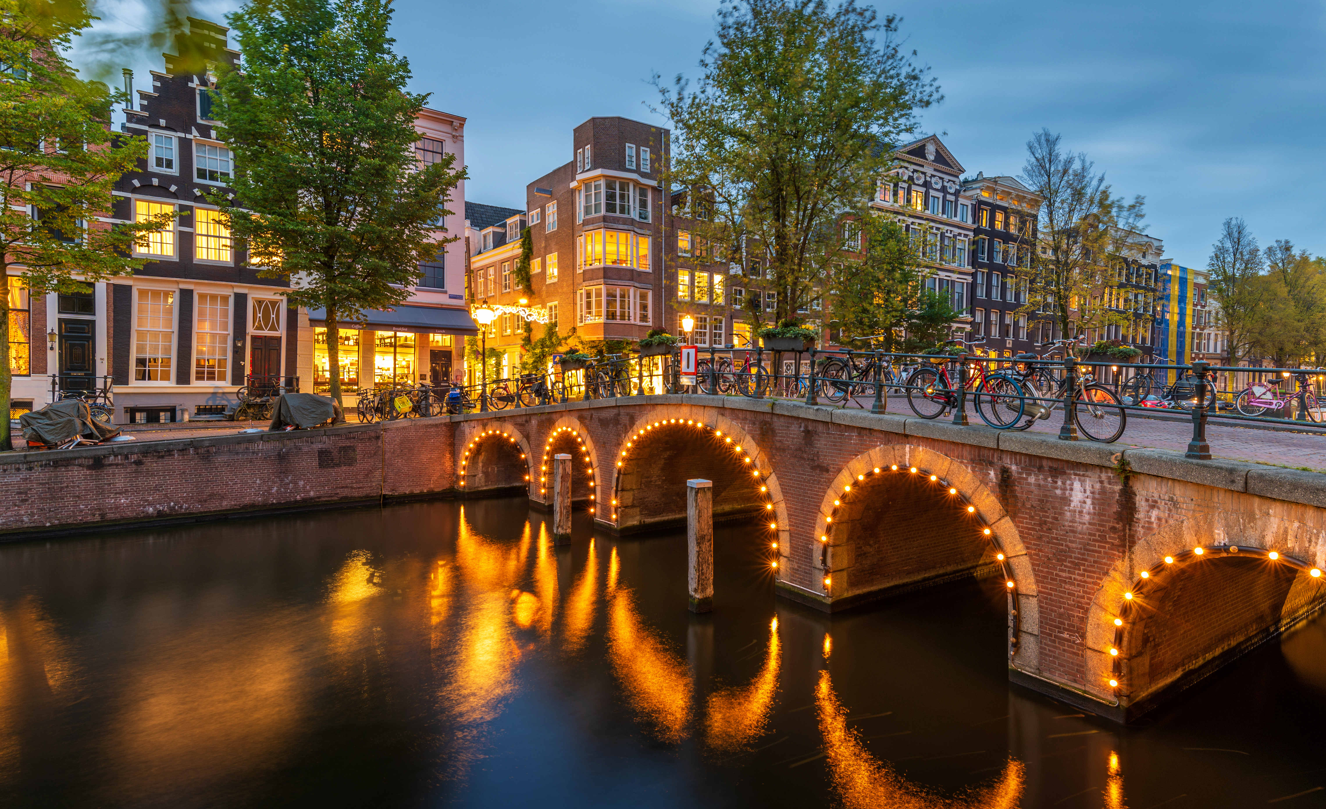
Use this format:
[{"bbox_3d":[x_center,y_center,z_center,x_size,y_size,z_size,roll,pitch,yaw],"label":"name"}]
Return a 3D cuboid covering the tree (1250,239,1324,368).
[{"bbox_3d":[67.785,-9.001,75.653,7.000,17.410,7.000,1,2,42],"label":"tree"}]

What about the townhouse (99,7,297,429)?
[{"bbox_3d":[-20.781,-7.160,30.944,5.960,15.468,10.000,-1,2,-39],"label":"townhouse"}]

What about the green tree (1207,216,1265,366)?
[{"bbox_3d":[55.194,-8.988,67.141,5.400,17.799,5.600,1,2,39],"label":"green tree"}]

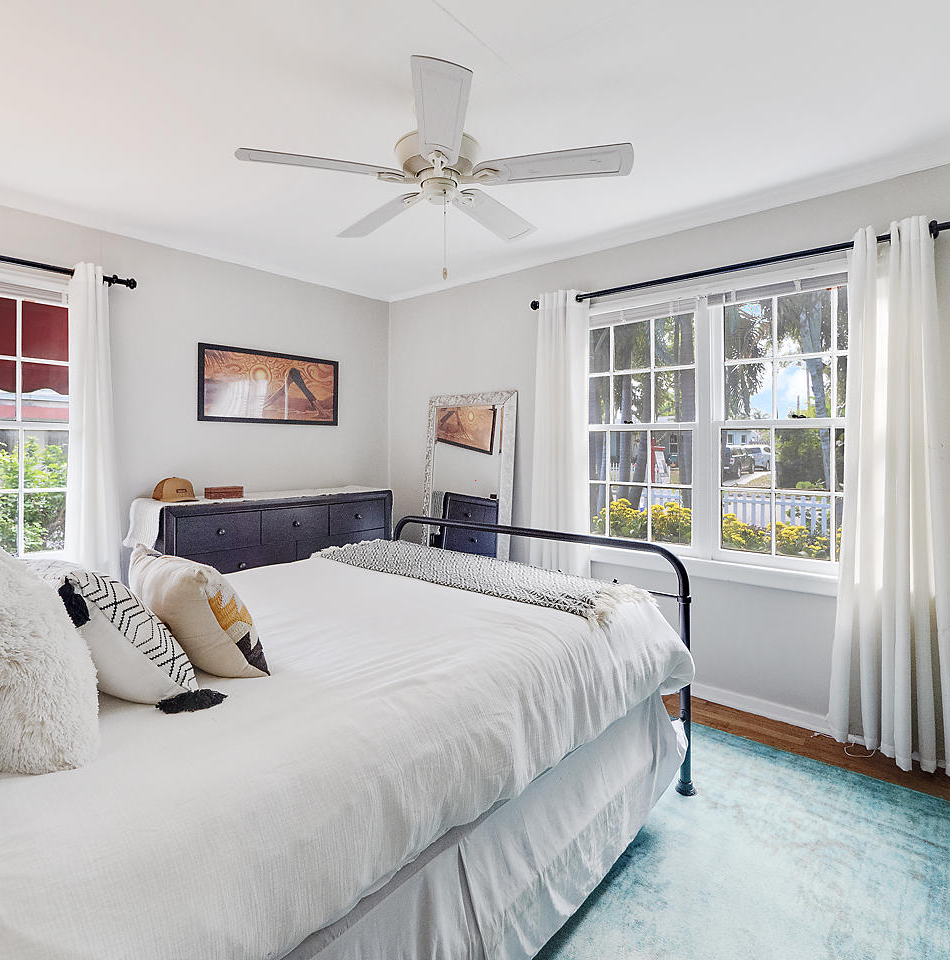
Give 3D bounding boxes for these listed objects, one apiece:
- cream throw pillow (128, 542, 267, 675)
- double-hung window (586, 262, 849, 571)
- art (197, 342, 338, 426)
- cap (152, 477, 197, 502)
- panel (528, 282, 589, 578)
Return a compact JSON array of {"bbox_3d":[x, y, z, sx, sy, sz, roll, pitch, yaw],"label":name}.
[{"bbox_3d":[-0.792,0.387,1.475,0.390,0.380,0.165,0,31,44],"label":"cream throw pillow"},{"bbox_3d":[1.202,-0.292,2.650,1.540,1.413,0.100,2,3,38],"label":"double-hung window"},{"bbox_3d":[-1.304,-0.596,3.376,0.030,0.465,0.937,2,3,44],"label":"art"},{"bbox_3d":[-1.582,0.050,2.735,0.250,0.133,0.180,1,3,30],"label":"cap"},{"bbox_3d":[0.486,-0.074,3.071,0.418,2.090,0.120,2,3,38],"label":"panel"}]

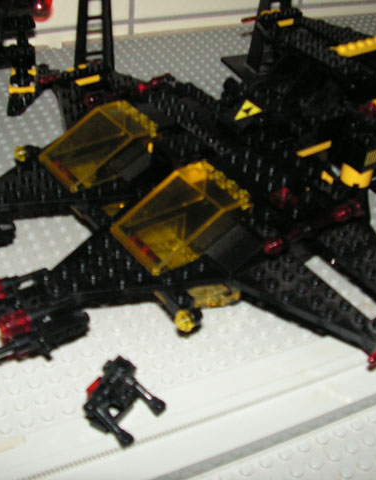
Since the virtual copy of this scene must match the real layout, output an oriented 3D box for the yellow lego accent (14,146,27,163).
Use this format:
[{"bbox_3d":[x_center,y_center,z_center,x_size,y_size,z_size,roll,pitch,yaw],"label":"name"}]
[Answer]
[{"bbox_3d":[-0.083,-0.043,0.331,0.005,0.008,0.008,-22,49,-31],"label":"yellow lego accent"}]

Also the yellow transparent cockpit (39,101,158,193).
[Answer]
[{"bbox_3d":[-0.042,-0.045,0.312,0.047,0.021,0.032,-22,49,-31],"label":"yellow transparent cockpit"}]

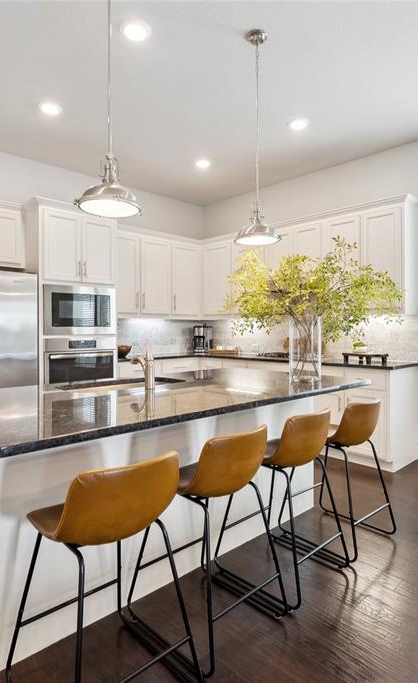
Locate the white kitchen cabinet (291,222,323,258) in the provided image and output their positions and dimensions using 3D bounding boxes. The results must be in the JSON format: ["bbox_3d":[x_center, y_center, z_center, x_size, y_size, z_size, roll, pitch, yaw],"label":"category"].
[{"bbox_3d":[1.199,-0.942,4.430,0.333,0.657,0.375,-1,2,-44],"label":"white kitchen cabinet"}]

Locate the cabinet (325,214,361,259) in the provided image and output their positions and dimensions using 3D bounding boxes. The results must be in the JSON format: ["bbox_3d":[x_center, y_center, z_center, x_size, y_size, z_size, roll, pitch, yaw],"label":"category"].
[{"bbox_3d":[1.464,-0.789,4.141,0.399,1.030,0.335,1,2,45],"label":"cabinet"}]

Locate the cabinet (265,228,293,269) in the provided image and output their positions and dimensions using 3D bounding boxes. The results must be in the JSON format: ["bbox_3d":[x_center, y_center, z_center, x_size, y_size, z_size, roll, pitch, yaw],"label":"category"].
[{"bbox_3d":[0.922,-0.976,4.675,0.383,0.670,0.335,1,2,45],"label":"cabinet"}]

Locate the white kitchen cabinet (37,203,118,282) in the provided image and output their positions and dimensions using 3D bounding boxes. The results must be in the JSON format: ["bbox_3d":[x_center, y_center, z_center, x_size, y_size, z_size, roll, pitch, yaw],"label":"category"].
[{"bbox_3d":[-1.482,-0.928,4.194,0.817,0.755,0.615,-1,2,-42],"label":"white kitchen cabinet"}]

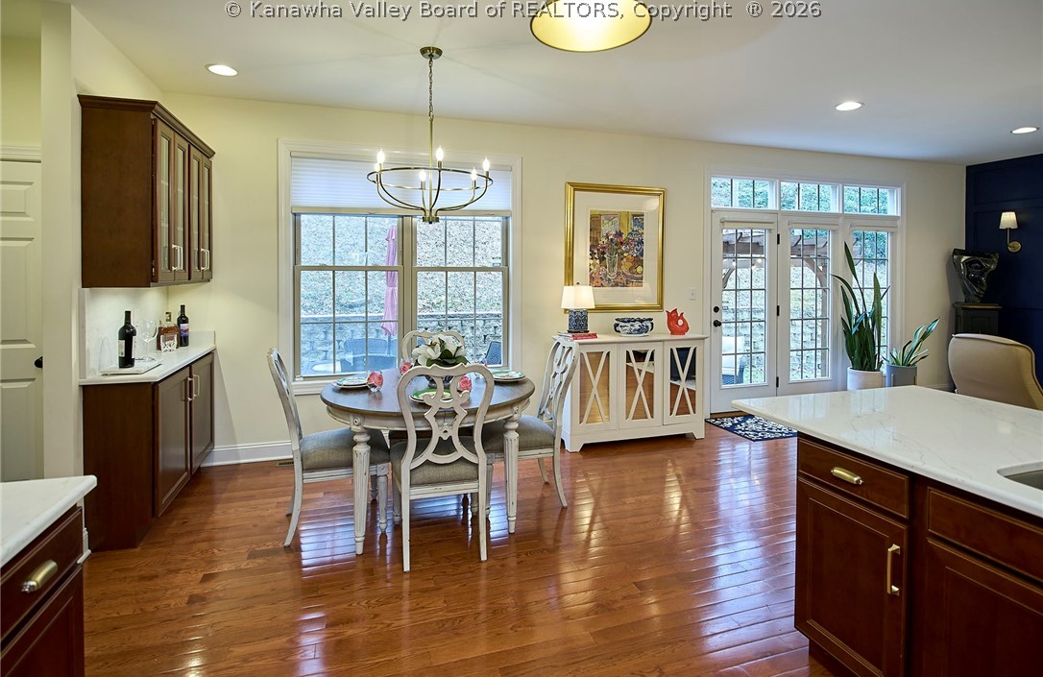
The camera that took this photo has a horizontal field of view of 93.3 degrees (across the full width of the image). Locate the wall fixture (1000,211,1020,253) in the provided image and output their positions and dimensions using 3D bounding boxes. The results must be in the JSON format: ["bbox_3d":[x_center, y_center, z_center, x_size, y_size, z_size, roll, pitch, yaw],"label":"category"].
[{"bbox_3d":[5.460,-1.192,5.505,0.180,0.420,0.140,-1,4,-18],"label":"wall fixture"}]

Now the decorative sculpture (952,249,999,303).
[{"bbox_3d":[5.070,-0.697,5.500,0.350,0.570,0.260,2,5,27],"label":"decorative sculpture"}]

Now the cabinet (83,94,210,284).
[{"bbox_3d":[-2.246,-0.810,3.055,0.345,0.960,1.080,-1,4,-18],"label":"cabinet"}]

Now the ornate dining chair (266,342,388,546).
[{"bbox_3d":[-1.132,0.568,2.897,0.610,1.020,0.510,-2,5,-21],"label":"ornate dining chair"}]

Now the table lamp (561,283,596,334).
[{"bbox_3d":[0.496,-0.263,4.284,0.230,0.430,0.230,-2,5,-25],"label":"table lamp"}]

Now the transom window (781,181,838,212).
[{"bbox_3d":[3.119,-1.534,5.330,0.810,0.320,0.100,-1,4,-18],"label":"transom window"}]

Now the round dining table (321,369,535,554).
[{"bbox_3d":[-0.556,0.676,3.050,1.230,0.765,1.230,0,5,0],"label":"round dining table"}]

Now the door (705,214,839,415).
[{"bbox_3d":[2.773,-0.312,5.324,1.700,2.050,0.090,-1,5,-17],"label":"door"}]

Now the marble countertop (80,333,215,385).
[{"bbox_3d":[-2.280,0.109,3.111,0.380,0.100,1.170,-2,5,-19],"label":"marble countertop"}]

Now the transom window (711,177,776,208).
[{"bbox_3d":[2.363,-1.526,5.214,0.823,0.332,0.060,-2,5,-18],"label":"transom window"}]

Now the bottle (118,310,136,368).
[{"bbox_3d":[-2.205,0.005,2.754,0.080,0.305,0.080,-2,5,-19],"label":"bottle"}]

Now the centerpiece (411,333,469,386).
[{"bbox_3d":[-0.491,0.131,2.980,0.320,0.300,0.310,-1,4,-18],"label":"centerpiece"}]

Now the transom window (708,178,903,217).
[{"bbox_3d":[3.225,-1.561,5.451,2.580,0.320,0.080,-1,5,-17],"label":"transom window"}]

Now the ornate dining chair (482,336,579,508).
[{"bbox_3d":[0.010,0.528,3.178,0.584,1.005,0.460,-2,5,-18],"label":"ornate dining chair"}]

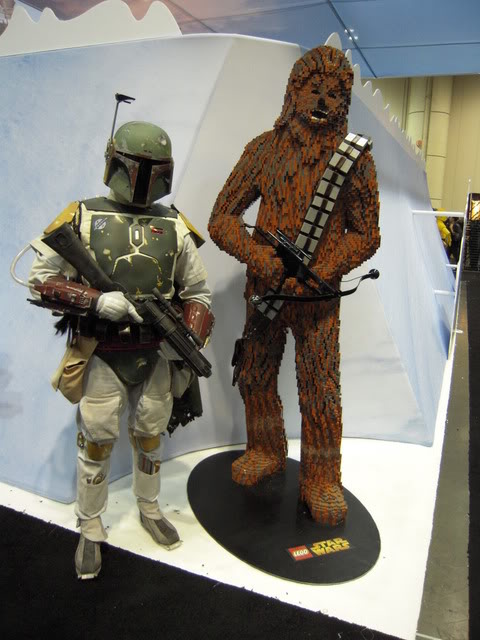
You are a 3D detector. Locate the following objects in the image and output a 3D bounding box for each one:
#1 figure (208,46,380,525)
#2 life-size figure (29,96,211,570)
[{"bbox_3d":[0.279,-0.164,2.564,0.851,2.230,0.669,0,12,-6],"label":"figure"},{"bbox_3d":[-0.470,0.133,2.135,0.760,1.824,0.588,-3,13,-22],"label":"life-size figure"}]

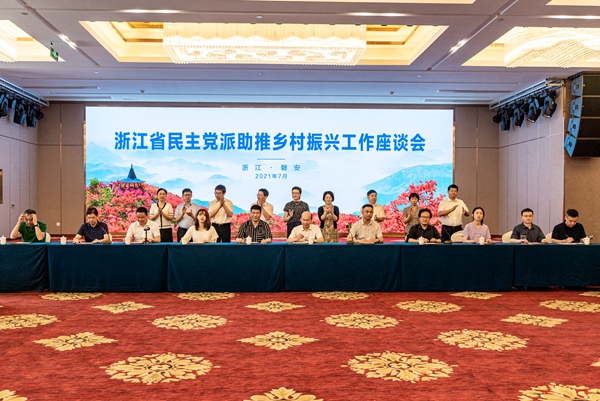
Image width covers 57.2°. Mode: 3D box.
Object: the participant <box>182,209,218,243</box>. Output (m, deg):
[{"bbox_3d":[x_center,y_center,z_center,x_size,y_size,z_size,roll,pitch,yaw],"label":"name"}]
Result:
[{"bbox_3d":[-1.670,0.803,9.192,0.600,1.321,0.780,0,0,-2],"label":"participant"}]

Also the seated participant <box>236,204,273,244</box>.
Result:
[{"bbox_3d":[-0.754,0.768,9.224,0.600,1.394,0.780,0,0,-2],"label":"seated participant"}]

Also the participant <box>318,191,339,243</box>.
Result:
[{"bbox_3d":[0.534,0.638,10.142,0.420,1.620,0.400,0,-1,2],"label":"participant"}]

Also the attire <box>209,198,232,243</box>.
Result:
[{"bbox_3d":[-1.453,0.704,10.100,0.460,1.474,0.340,0,0,18],"label":"attire"}]

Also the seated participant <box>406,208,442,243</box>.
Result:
[{"bbox_3d":[2.109,0.802,9.324,0.600,1.332,0.780,0,0,-2],"label":"seated participant"}]

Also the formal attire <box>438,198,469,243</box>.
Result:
[{"bbox_3d":[2.825,0.691,10.112,0.540,1.454,0.340,0,-1,-7],"label":"formal attire"}]

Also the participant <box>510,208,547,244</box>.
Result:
[{"bbox_3d":[3.882,0.796,9.350,0.600,1.313,0.780,0,0,10],"label":"participant"}]

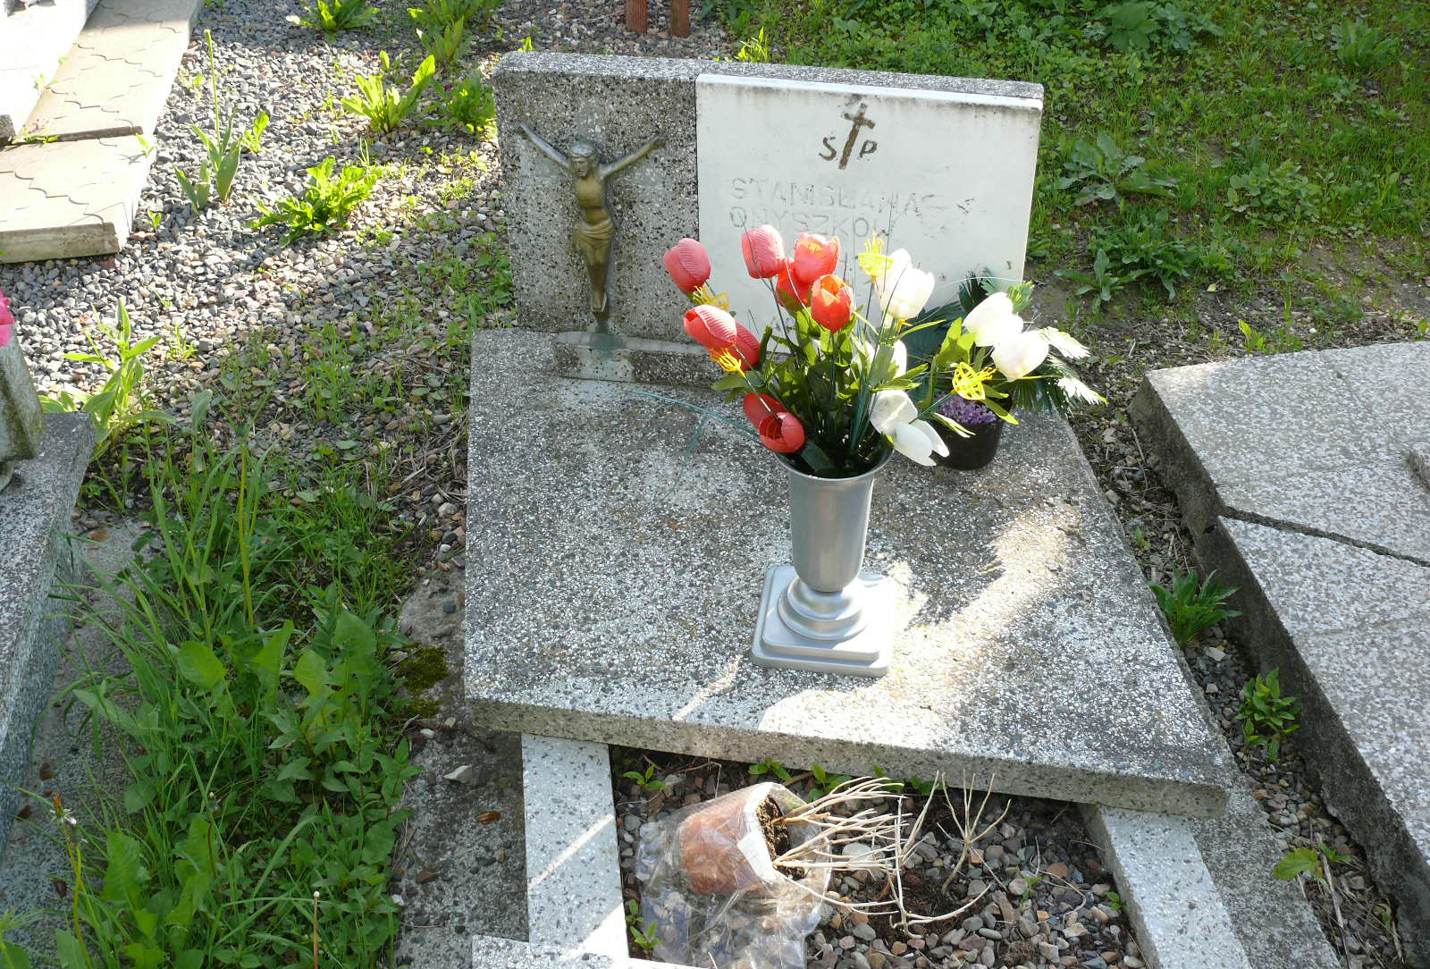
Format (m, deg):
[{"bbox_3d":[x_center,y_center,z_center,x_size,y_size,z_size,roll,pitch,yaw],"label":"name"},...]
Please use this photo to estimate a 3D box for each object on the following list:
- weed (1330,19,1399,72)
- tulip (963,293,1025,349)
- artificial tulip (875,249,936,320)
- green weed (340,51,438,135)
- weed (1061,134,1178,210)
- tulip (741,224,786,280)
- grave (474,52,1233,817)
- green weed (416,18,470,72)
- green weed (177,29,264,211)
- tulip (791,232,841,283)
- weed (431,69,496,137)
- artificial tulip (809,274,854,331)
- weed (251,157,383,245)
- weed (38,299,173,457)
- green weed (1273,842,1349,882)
[{"bbox_3d":[1.764,-1.190,3.925,0.188,0.128,0.160,0,32,0],"label":"weed"},{"bbox_3d":[0.282,-0.166,1.461,0.052,0.066,0.052,24,35,-19],"label":"tulip"},{"bbox_3d":[0.189,-0.198,1.433,0.060,0.076,0.056,5,39,-4],"label":"artificial tulip"},{"bbox_3d":[-0.802,-0.964,3.553,0.233,0.183,0.175,0,32,0],"label":"green weed"},{"bbox_3d":[0.896,-0.701,3.223,0.266,0.132,0.240,0,32,0],"label":"weed"},{"bbox_3d":[0.053,-0.252,1.570,0.049,0.062,0.049,-10,23,6],"label":"tulip"},{"bbox_3d":[0.101,-0.122,1.809,0.998,0.477,0.813,5,41,7],"label":"grave"},{"bbox_3d":[-0.735,-1.185,3.908,0.145,0.139,0.123,0,32,0],"label":"green weed"},{"bbox_3d":[-1.074,-0.787,3.131,0.191,0.379,0.143,0,32,0],"label":"green weed"},{"bbox_3d":[0.109,-0.244,1.565,0.052,0.059,0.052,-3,30,2],"label":"tulip"},{"bbox_3d":[-0.563,-0.866,3.220,0.160,0.115,0.140,-1,40,0],"label":"weed"},{"bbox_3d":[0.117,-0.181,1.443,0.047,0.062,0.047,-1,40,0],"label":"artificial tulip"},{"bbox_3d":[-0.844,-0.600,3.062,0.275,0.150,0.233,0,32,0],"label":"weed"},{"bbox_3d":[-0.973,-0.153,2.268,0.200,0.240,0.170,-1,40,0],"label":"weed"},{"bbox_3d":[0.707,0.446,1.711,0.083,0.038,0.050,-1,40,0],"label":"green weed"}]

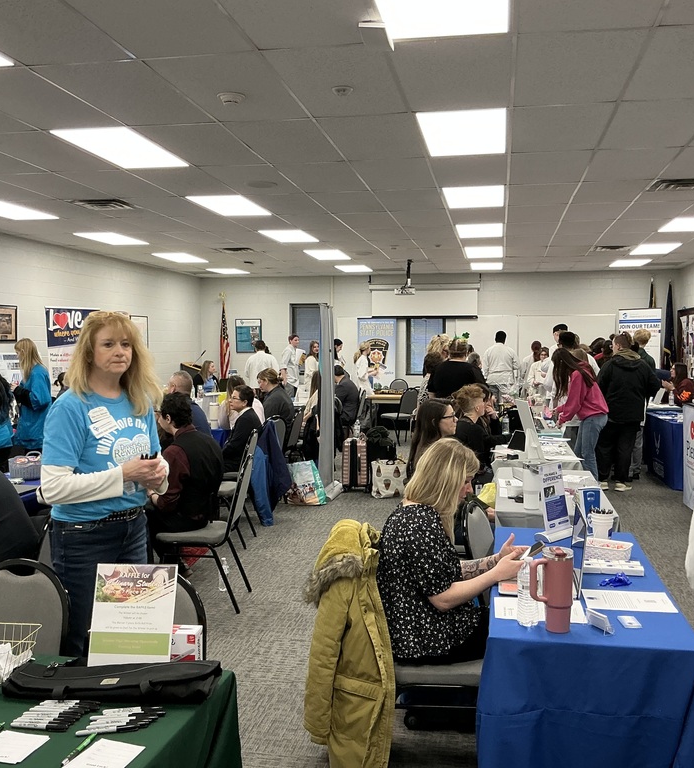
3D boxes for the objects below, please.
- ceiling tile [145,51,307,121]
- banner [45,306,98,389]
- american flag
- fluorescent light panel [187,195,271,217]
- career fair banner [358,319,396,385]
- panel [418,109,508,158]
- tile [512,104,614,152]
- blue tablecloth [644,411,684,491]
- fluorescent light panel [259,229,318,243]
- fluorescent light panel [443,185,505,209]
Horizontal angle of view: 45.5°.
[{"bbox_3d":[-0.631,-1.664,4.693,0.610,0.025,1.200,1,3,11],"label":"ceiling tile"},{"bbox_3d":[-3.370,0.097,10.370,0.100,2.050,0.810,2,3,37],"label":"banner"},{"bbox_3d":[-2.420,-0.886,16.500,0.210,1.580,0.200,1,3,11],"label":"american flag"},{"bbox_3d":[-1.187,-1.846,8.436,0.570,0.050,1.160,1,3,11],"label":"fluorescent light panel"},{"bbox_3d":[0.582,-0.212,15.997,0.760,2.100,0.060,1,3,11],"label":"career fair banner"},{"bbox_3d":[0.802,-1.715,5.644,0.600,0.060,1.200,1,3,11],"label":"panel"},{"bbox_3d":[1.405,-1.695,5.519,0.610,0.020,1.210,1,3,11],"label":"tile"},{"bbox_3d":[4.000,0.783,9.649,0.650,0.740,1.500,1,3,11],"label":"blue tablecloth"},{"bbox_3d":[-0.734,-1.930,10.677,0.600,0.070,1.200,1,3,11],"label":"fluorescent light panel"},{"bbox_3d":[1.239,-1.823,7.984,0.570,0.050,1.160,1,3,11],"label":"fluorescent light panel"}]

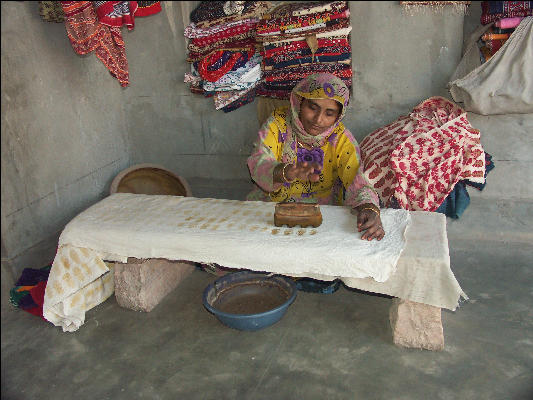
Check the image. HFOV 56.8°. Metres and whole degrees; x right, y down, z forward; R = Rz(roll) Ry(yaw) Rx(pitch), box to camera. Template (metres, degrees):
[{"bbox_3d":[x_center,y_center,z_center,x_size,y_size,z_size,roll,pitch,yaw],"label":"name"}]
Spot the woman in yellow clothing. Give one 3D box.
[{"bbox_3d":[0.209,-0.068,2.013,0.572,0.869,0.615,1,20,11],"label":"woman in yellow clothing"}]

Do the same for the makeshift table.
[{"bbox_3d":[-0.063,0.256,1.926,1.516,0.350,0.445,3,21,16],"label":"makeshift table"}]

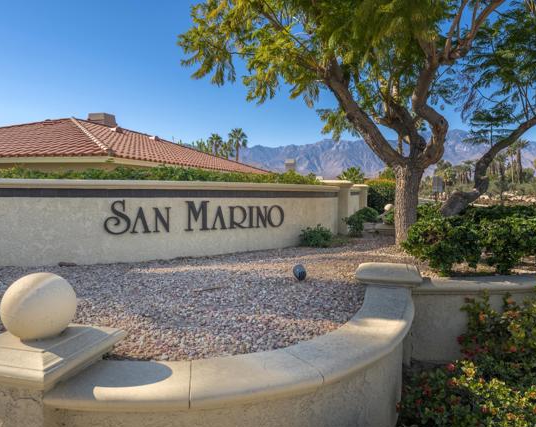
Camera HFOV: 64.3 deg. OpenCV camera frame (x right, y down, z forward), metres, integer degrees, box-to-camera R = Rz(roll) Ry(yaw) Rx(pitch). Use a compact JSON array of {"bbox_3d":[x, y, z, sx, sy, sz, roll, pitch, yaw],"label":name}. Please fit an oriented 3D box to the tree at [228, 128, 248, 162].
[{"bbox_3d":[-4.258,-6.410,61.803,2.900,11.580,2.900,0,2,0],"label":"tree"}]

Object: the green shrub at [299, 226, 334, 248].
[{"bbox_3d":[0.837,0.388,7.520,0.600,0.400,0.550,0,2,0],"label":"green shrub"}]

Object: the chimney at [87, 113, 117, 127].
[{"bbox_3d":[-7.917,-4.388,20.350,0.950,0.900,0.900,1,2,18],"label":"chimney"}]

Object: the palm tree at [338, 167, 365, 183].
[{"bbox_3d":[6.826,-1.687,34.961,2.400,4.150,2.400,0,2,0],"label":"palm tree"}]

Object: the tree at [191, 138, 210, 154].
[{"bbox_3d":[-8.650,-4.923,54.854,3.200,9.130,3.200,0,2,0],"label":"tree"}]

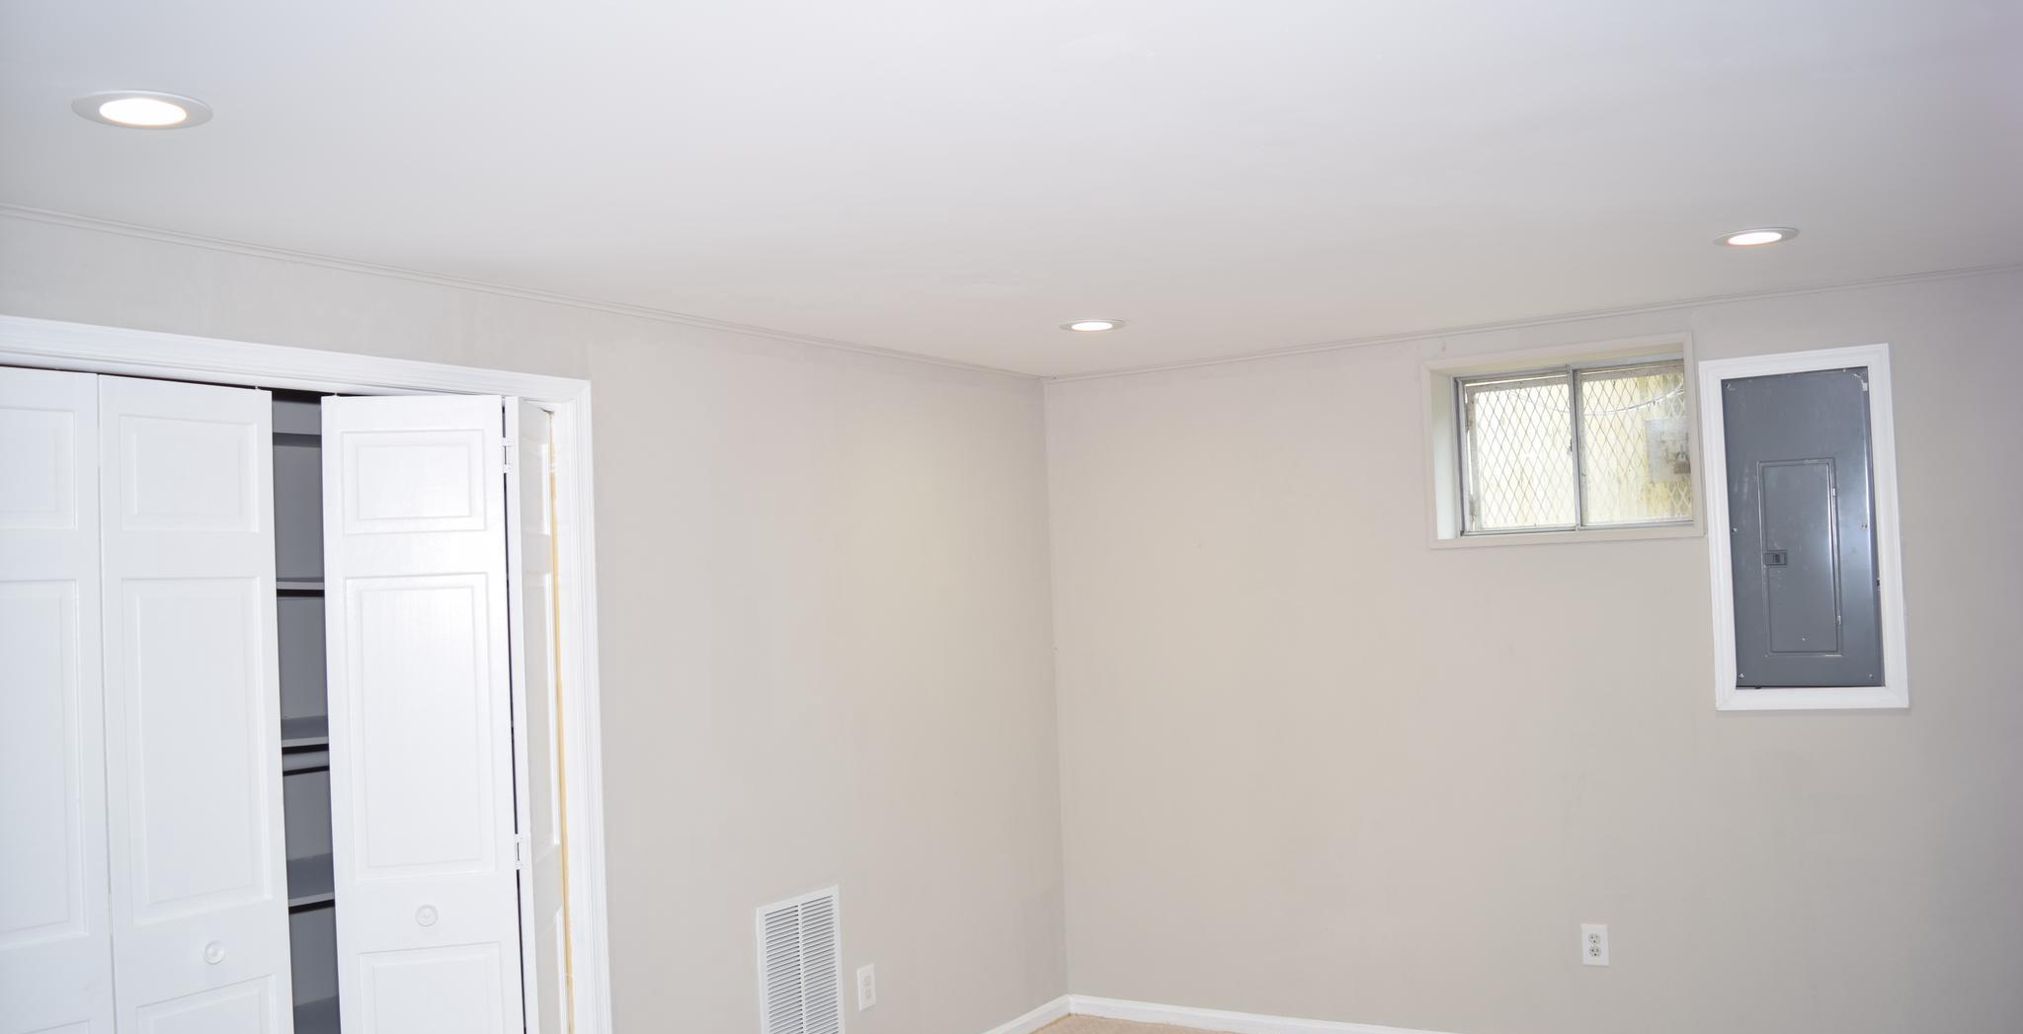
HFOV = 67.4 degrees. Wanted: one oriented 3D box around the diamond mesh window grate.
[{"bbox_3d":[1.838,-0.219,4.931,0.734,0.508,0.050,-4,-3,28],"label":"diamond mesh window grate"}]

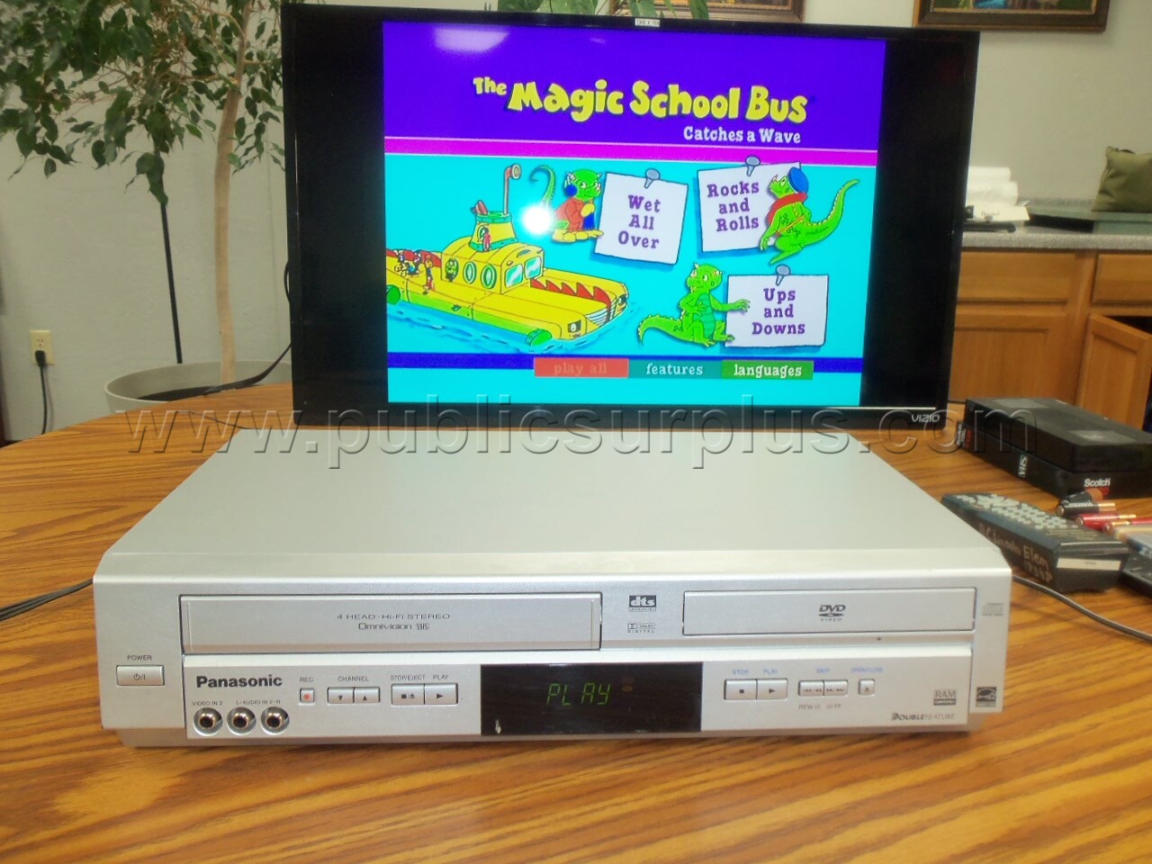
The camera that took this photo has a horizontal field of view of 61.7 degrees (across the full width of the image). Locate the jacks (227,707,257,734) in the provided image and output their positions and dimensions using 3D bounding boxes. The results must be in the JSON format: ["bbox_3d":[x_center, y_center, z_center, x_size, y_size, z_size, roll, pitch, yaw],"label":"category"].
[{"bbox_3d":[-0.158,0.136,0.456,0.013,0.013,0.009,0,15,-3],"label":"jacks"}]

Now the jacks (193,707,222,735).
[{"bbox_3d":[-0.173,0.136,0.455,0.013,0.013,0.009,0,15,-3],"label":"jacks"}]

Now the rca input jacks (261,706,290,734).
[{"bbox_3d":[-0.142,0.136,0.456,0.013,0.013,0.009,0,15,-3],"label":"rca input jacks"}]

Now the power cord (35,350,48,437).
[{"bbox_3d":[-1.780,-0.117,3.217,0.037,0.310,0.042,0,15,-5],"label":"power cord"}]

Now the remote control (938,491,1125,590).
[{"bbox_3d":[0.346,0.076,0.743,0.054,0.029,0.158,-2,15,-11],"label":"remote control"}]

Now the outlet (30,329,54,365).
[{"bbox_3d":[-1.774,-0.280,3.200,0.070,0.114,0.012,0,15,-5],"label":"outlet"}]

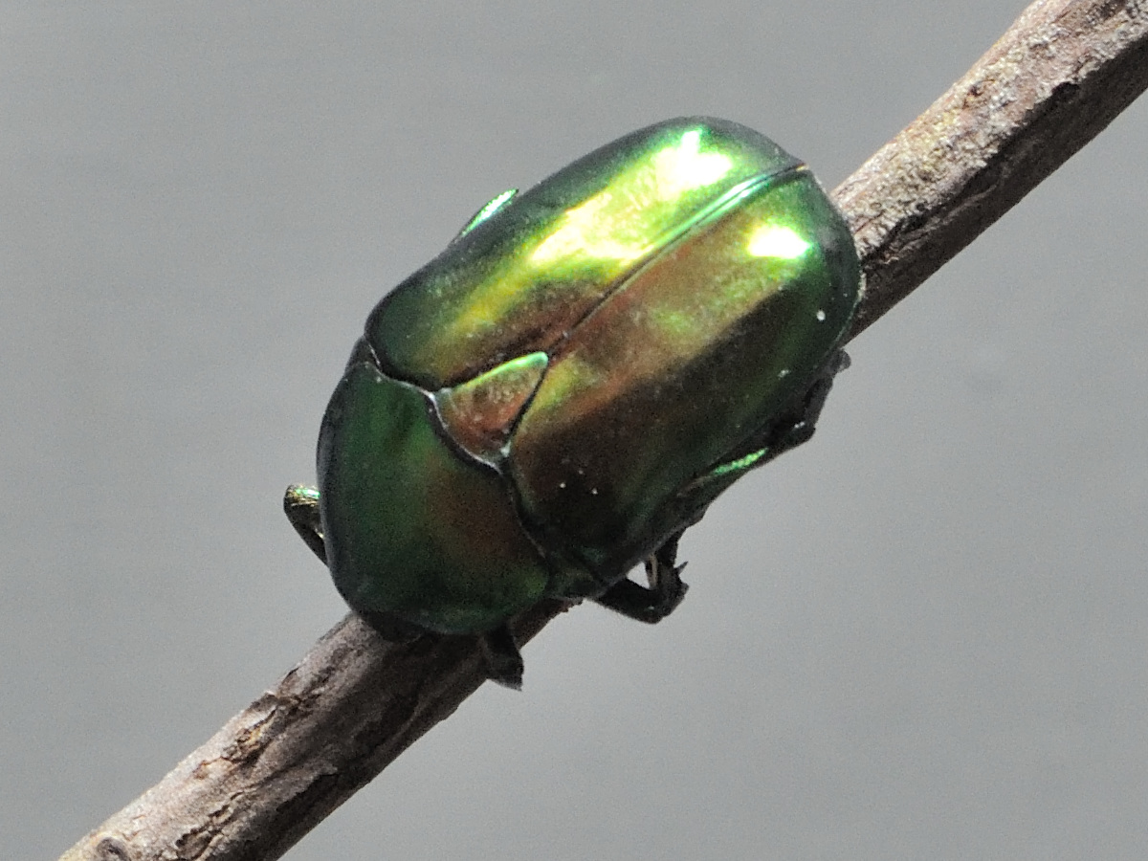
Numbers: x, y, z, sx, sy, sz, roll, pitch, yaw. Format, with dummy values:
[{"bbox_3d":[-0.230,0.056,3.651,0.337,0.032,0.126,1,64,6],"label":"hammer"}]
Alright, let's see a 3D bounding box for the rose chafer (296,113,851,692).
[{"bbox_3d":[0.000,-0.001,0.205,0.013,0.020,0.010,50,8,18],"label":"rose chafer"}]

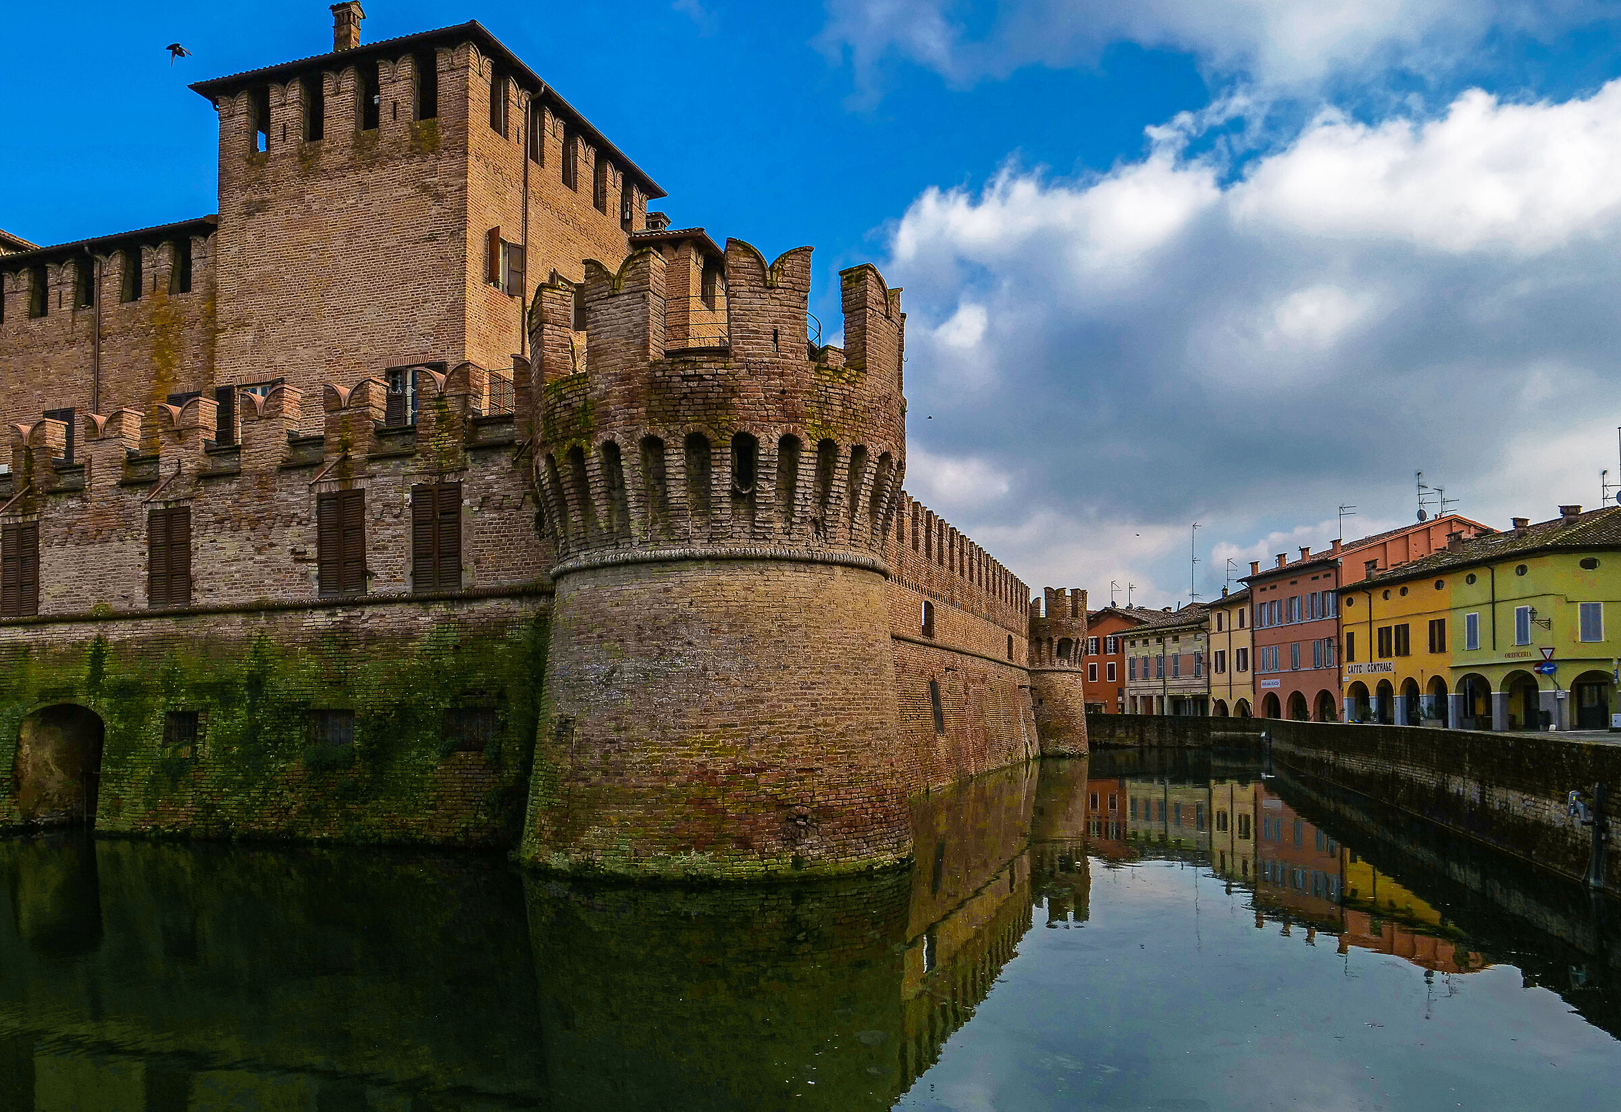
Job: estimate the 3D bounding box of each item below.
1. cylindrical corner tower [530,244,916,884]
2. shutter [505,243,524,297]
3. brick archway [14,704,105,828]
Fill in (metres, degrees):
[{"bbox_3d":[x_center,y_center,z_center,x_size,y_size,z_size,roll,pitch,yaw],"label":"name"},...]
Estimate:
[{"bbox_3d":[-1.460,0.360,18.350,6.200,8.800,6.200,0,-6,0],"label":"cylindrical corner tower"},{"bbox_3d":[-7.770,-7.530,29.690,0.430,1.420,0.050,3,-7,-28],"label":"shutter"},{"bbox_3d":[-16.150,4.550,24.700,2.500,2.700,1.000,-2,-6,18],"label":"brick archway"}]

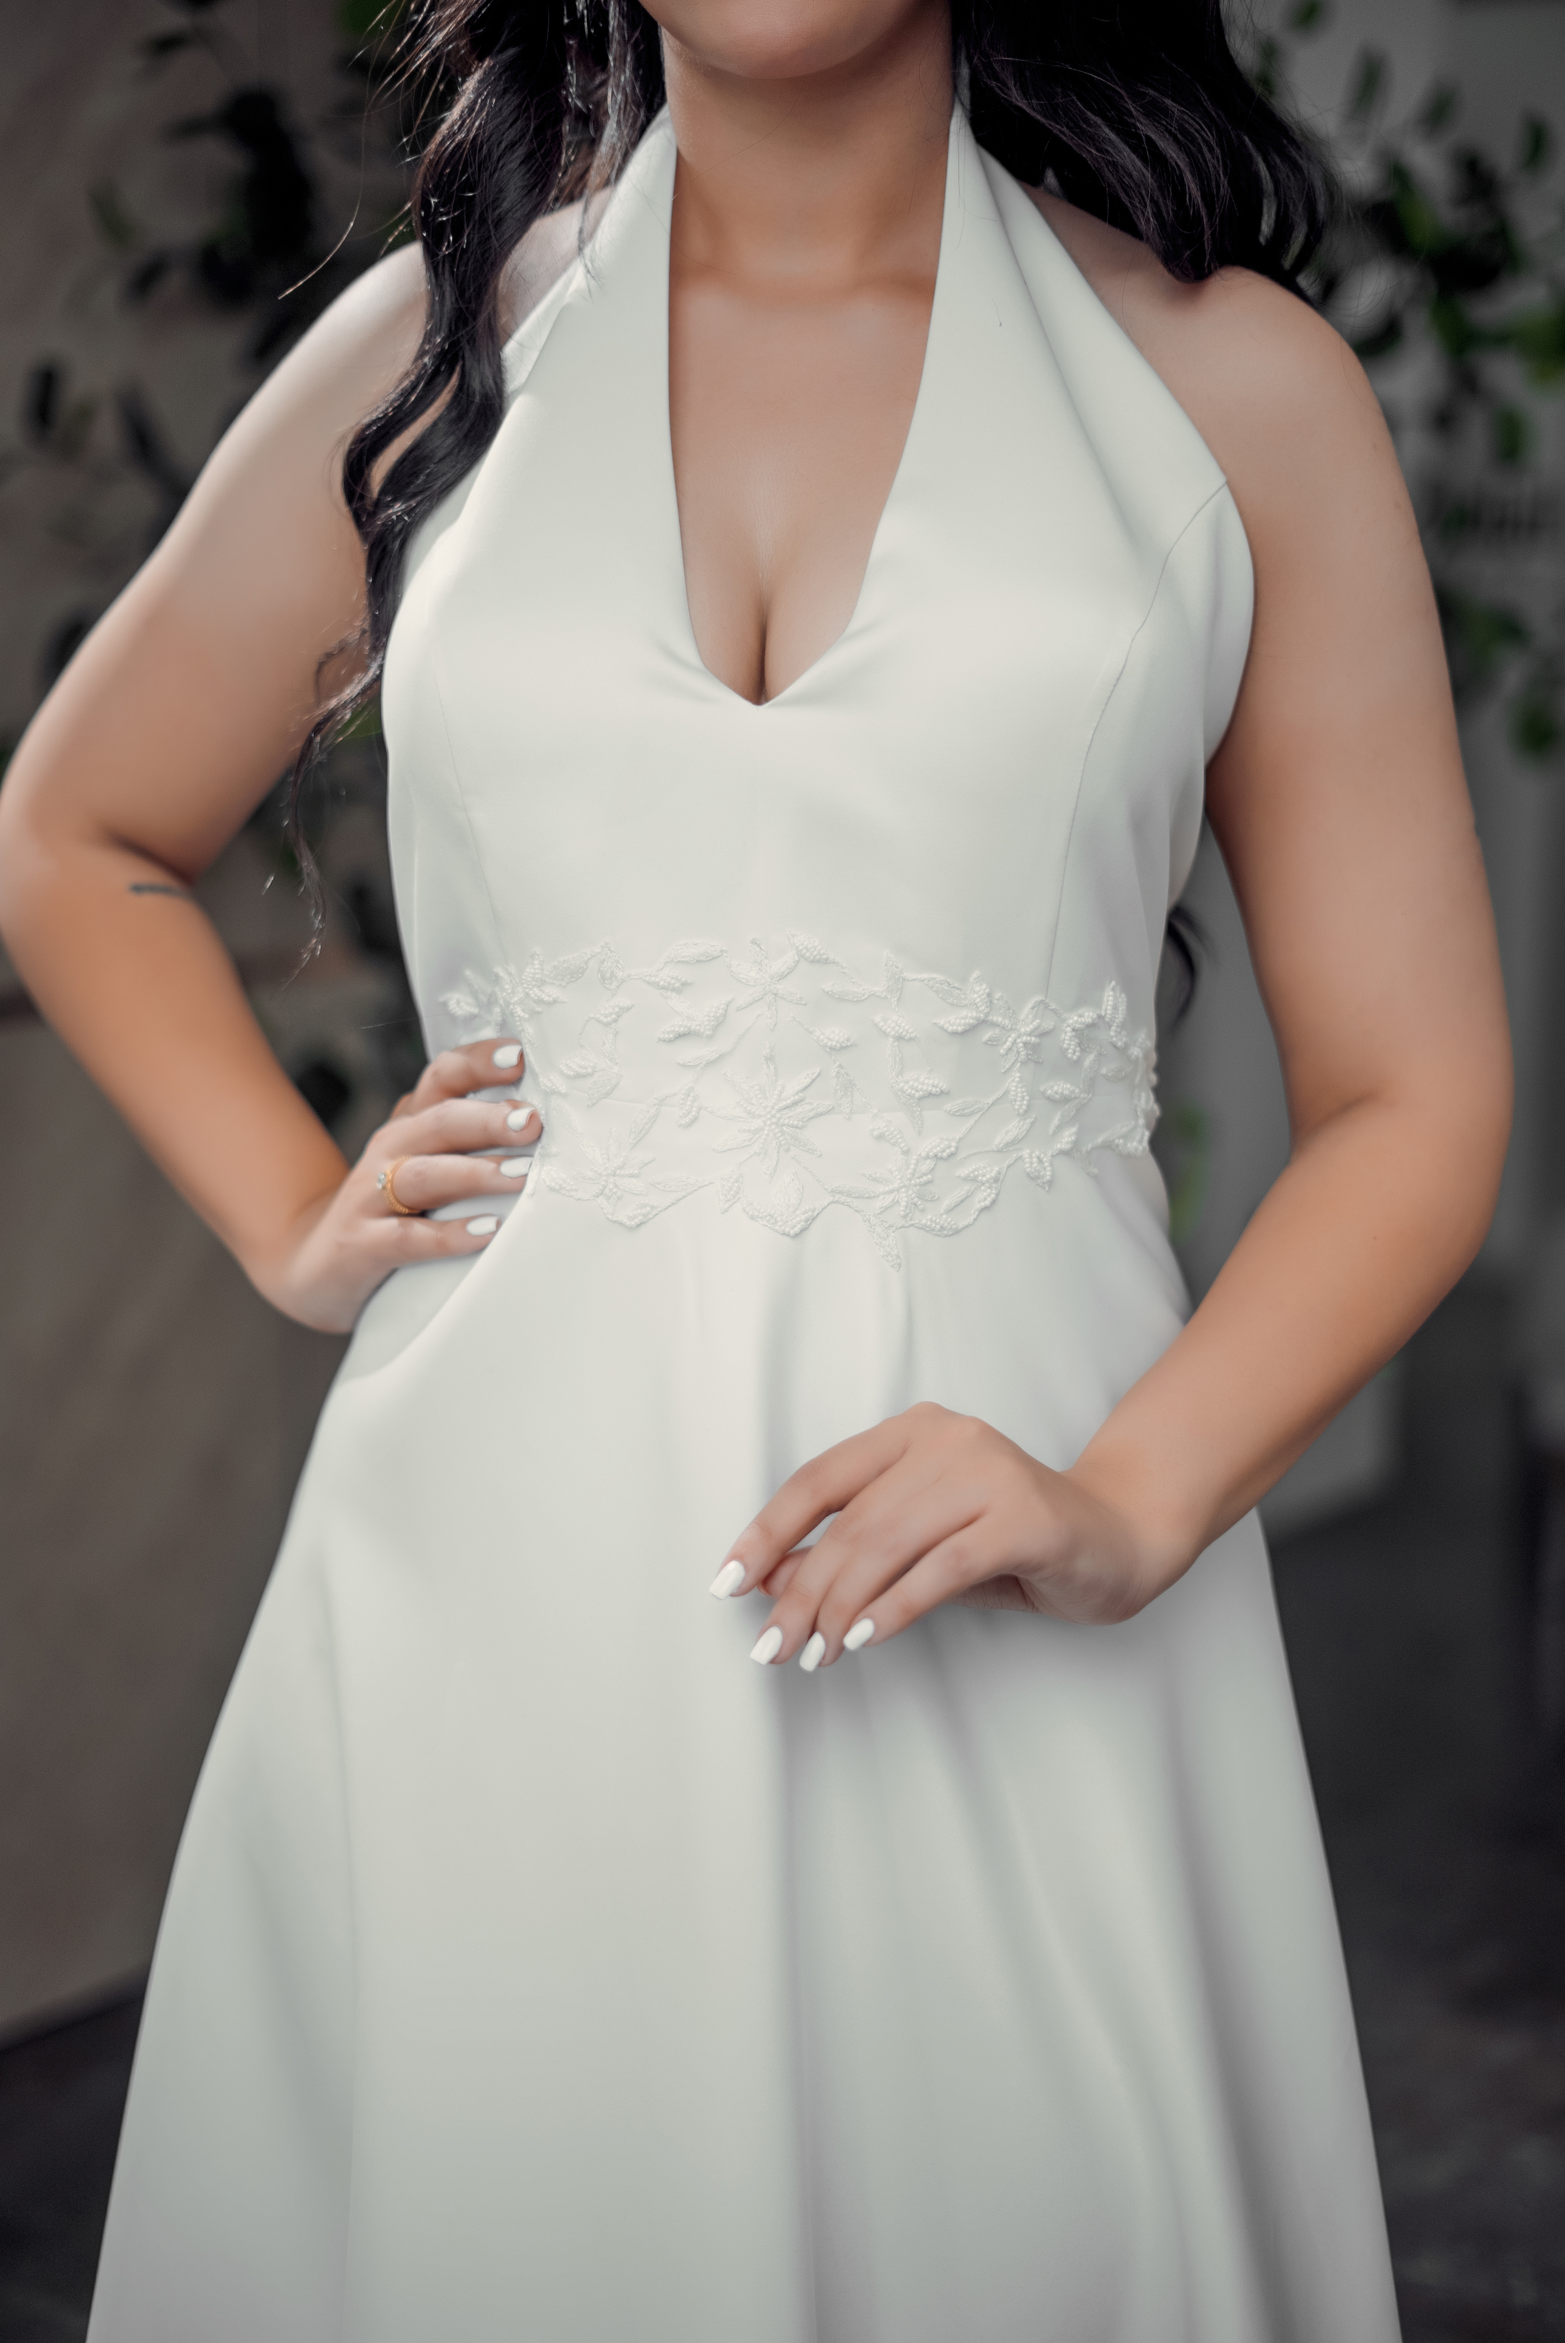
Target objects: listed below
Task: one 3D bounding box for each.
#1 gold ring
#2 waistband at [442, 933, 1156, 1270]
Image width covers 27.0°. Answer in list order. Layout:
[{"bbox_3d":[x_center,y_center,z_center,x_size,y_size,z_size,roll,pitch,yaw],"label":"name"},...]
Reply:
[{"bbox_3d":[-0.137,0.005,1.189,0.024,0.021,0.004,5,-6,-30],"label":"gold ring"},{"bbox_3d":[0.006,-0.025,1.197,0.272,0.120,0.130,0,1,6],"label":"waistband"}]

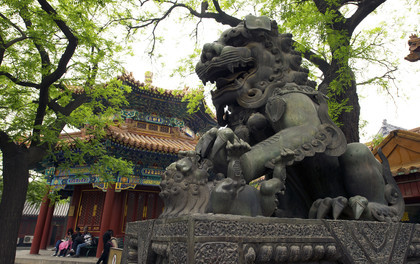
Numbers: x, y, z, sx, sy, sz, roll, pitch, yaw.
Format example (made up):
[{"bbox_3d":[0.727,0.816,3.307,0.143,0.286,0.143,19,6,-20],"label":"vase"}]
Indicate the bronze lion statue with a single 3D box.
[{"bbox_3d":[0.510,-0.272,2.918,2.052,2.356,1.406,11,-22,-26],"label":"bronze lion statue"}]

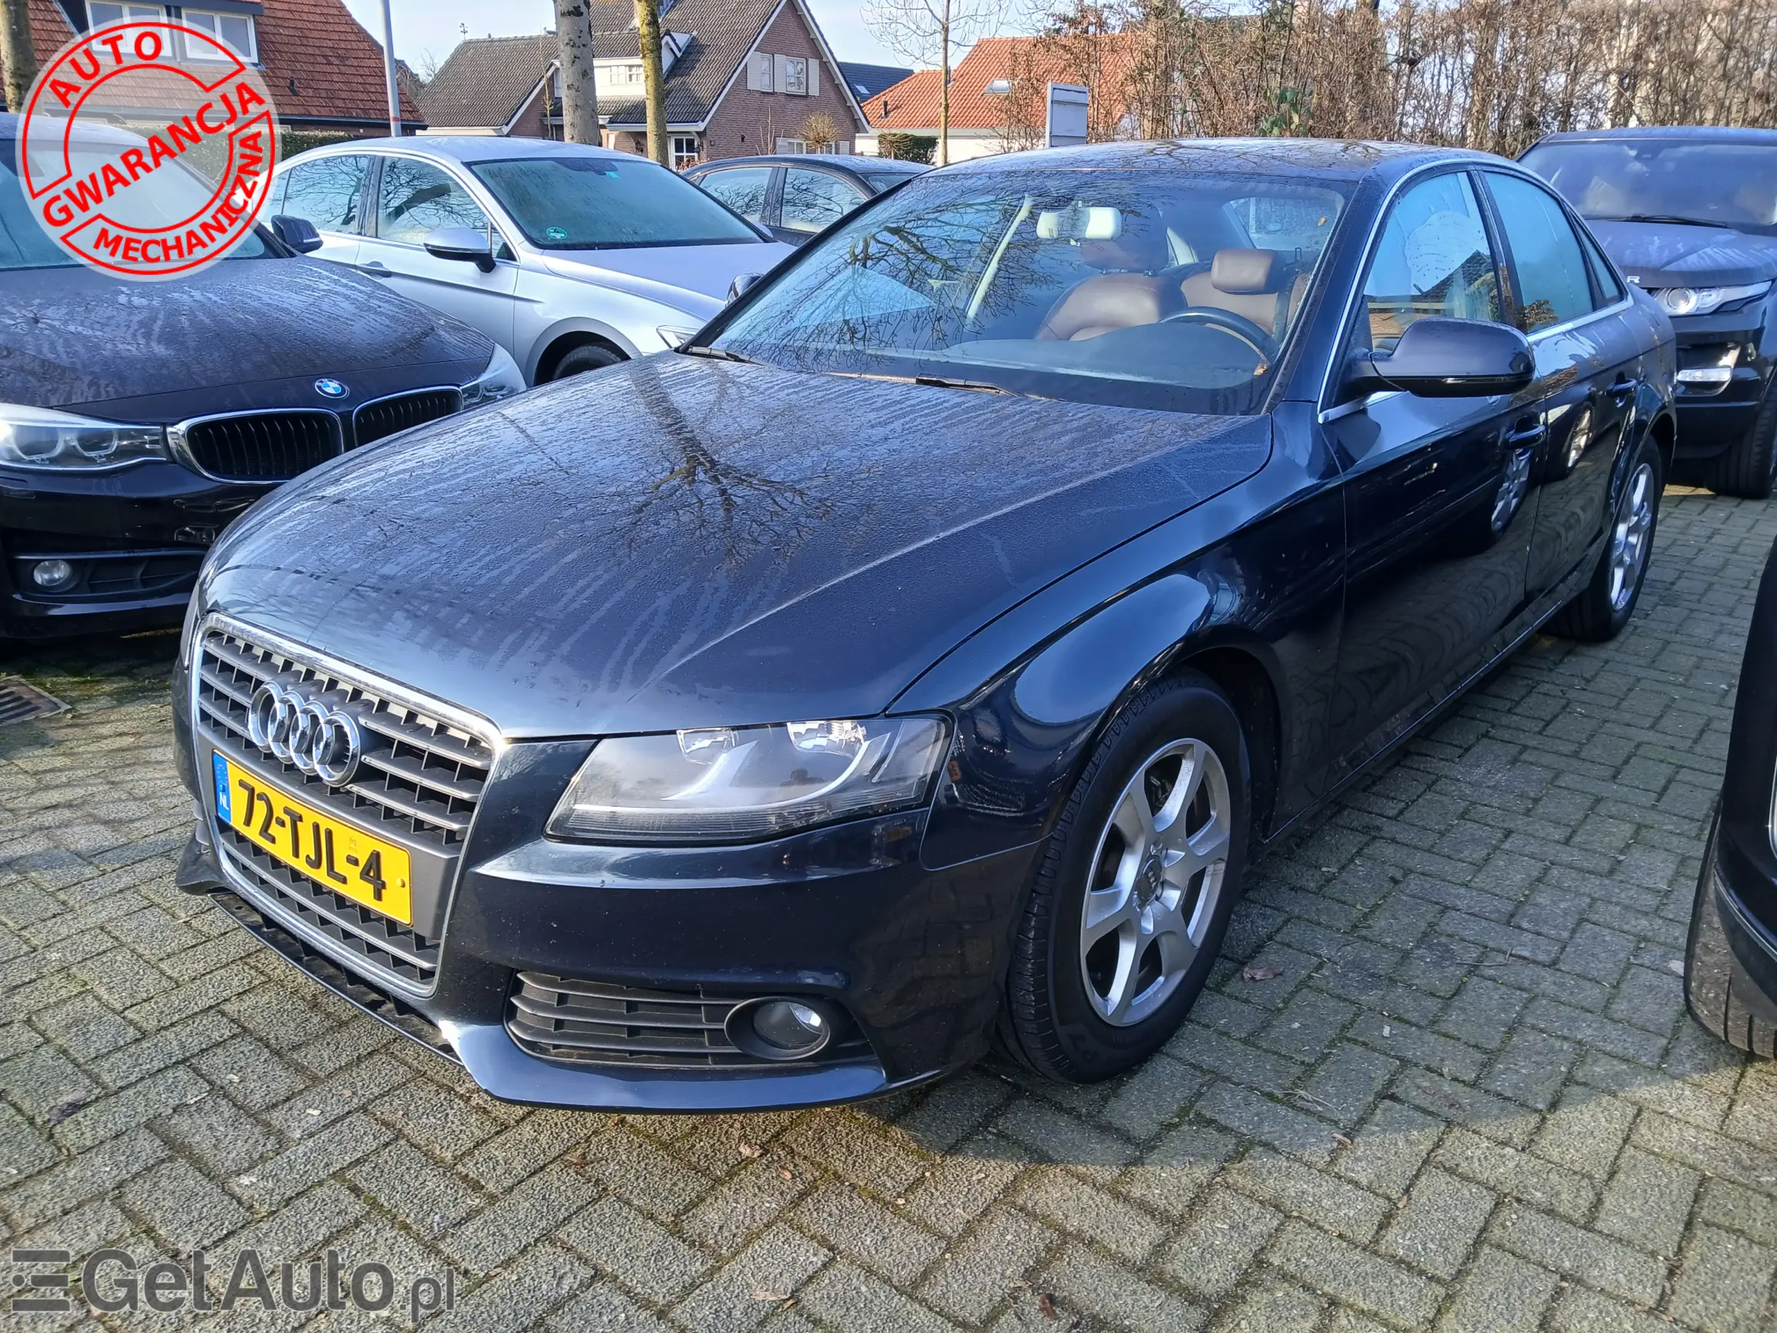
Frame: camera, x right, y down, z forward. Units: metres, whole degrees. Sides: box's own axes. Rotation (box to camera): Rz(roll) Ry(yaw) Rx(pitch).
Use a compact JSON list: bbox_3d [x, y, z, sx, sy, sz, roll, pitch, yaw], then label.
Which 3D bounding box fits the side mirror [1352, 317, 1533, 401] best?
[{"bbox_3d":[0.938,-0.510,2.208,0.235,0.142,0.180,15,24,38],"label":"side mirror"}]

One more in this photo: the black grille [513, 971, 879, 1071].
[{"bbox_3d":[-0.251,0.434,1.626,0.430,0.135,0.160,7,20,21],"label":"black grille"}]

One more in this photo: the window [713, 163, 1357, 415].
[{"bbox_3d":[0.258,-0.805,2.766,1.420,0.140,0.850,15,54,38],"label":"window"}]

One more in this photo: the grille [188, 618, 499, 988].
[{"bbox_3d":[-0.772,0.186,1.811,0.765,0.420,0.110,15,17,38],"label":"grille"}]

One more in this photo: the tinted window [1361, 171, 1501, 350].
[{"bbox_3d":[1.011,-0.776,2.571,0.070,0.400,0.830,-14,5,44],"label":"tinted window"}]

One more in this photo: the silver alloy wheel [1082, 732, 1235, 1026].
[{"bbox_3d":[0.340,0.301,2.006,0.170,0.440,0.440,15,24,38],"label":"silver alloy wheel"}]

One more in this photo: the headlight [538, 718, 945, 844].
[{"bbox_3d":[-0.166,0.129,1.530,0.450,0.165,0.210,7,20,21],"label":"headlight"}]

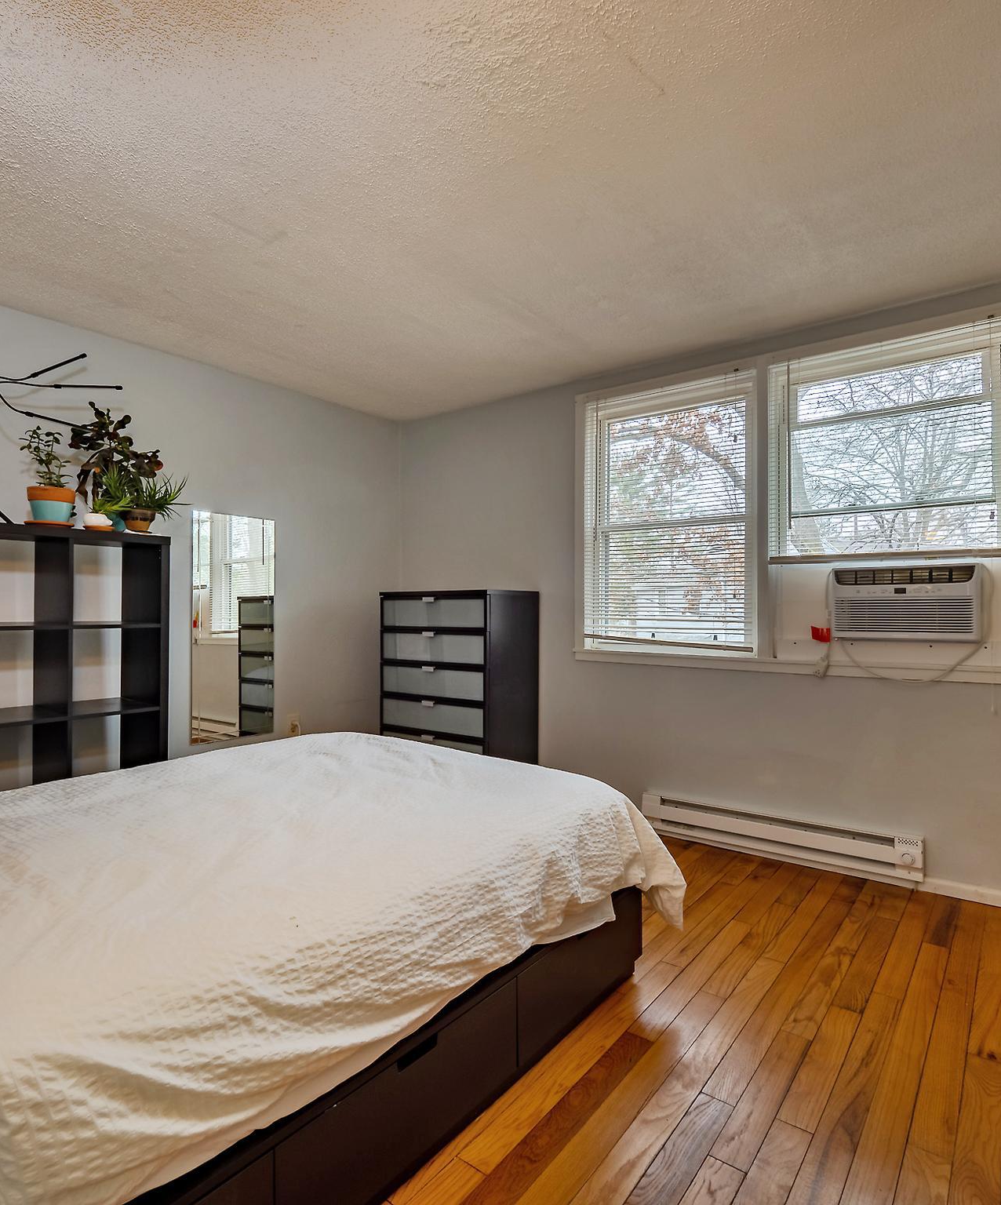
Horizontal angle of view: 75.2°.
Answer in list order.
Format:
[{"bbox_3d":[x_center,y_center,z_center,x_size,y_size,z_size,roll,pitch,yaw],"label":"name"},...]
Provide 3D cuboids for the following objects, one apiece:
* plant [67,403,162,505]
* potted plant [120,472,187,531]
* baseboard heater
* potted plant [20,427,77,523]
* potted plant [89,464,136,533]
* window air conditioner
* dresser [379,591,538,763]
[{"bbox_3d":[-1.680,-0.546,2.820,0.330,0.520,0.320,0,-1,36],"label":"plant"},{"bbox_3d":[-1.534,-0.407,2.882,0.250,0.245,0.250,0,-1,36],"label":"potted plant"},{"bbox_3d":[1.245,1.061,3.018,1.222,0.168,0.068,0,-1,36],"label":"baseboard heater"},{"bbox_3d":[-1.766,-0.469,2.541,0.190,0.360,0.190,0,-1,36],"label":"potted plant"},{"bbox_3d":[-1.620,-0.424,2.714,0.165,0.275,0.165,0,-1,36],"label":"potted plant"},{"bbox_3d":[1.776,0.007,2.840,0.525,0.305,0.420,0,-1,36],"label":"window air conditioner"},{"bbox_3d":[-0.243,0.568,3.822,0.800,1.257,0.510,0,-1,36],"label":"dresser"}]

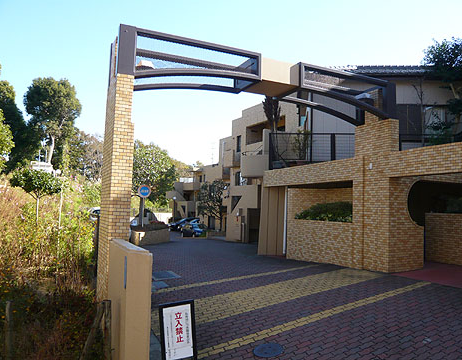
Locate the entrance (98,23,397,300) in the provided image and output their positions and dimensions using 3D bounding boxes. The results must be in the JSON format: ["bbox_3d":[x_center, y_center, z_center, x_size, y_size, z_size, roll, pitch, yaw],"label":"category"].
[{"bbox_3d":[0.729,-0.103,7.837,6.144,4.378,1.143,3,-5,-25],"label":"entrance"}]

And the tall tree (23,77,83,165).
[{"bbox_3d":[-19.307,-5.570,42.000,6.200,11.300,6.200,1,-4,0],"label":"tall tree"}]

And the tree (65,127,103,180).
[{"bbox_3d":[-18.735,-2.511,50.000,5.500,8.200,5.500,1,-4,0],"label":"tree"}]

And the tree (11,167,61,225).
[{"bbox_3d":[-7.552,0.831,15.000,2.000,2.600,2.000,1,-4,0],"label":"tree"}]

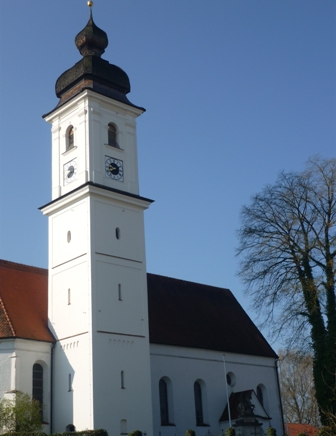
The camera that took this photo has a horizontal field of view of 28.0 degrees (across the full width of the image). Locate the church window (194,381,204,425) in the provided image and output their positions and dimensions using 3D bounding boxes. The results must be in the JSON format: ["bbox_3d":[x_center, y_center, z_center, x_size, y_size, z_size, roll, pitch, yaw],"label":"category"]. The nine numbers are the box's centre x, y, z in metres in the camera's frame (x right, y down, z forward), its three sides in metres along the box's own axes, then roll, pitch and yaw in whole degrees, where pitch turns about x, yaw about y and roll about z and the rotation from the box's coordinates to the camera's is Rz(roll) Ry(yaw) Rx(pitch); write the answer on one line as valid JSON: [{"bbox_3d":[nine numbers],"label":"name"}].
[{"bbox_3d":[2.972,17.685,64.375,1.053,3.989,0.300,16,-28,-42],"label":"church window"}]

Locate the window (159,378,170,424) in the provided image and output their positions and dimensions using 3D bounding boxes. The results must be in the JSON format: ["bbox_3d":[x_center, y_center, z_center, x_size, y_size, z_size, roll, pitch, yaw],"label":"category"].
[{"bbox_3d":[-0.333,16.736,61.309,1.073,3.989,0.300,16,-28,-42],"label":"window"}]

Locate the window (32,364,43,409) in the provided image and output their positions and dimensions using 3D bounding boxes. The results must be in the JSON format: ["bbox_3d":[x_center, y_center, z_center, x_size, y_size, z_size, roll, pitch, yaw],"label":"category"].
[{"bbox_3d":[-10.254,13.810,53.301,0.943,4.493,0.300,16,-28,-42],"label":"window"}]

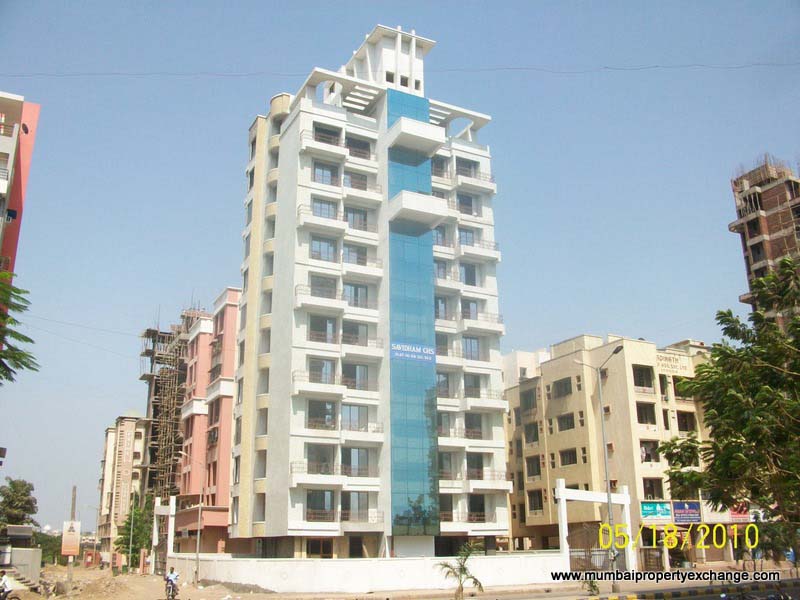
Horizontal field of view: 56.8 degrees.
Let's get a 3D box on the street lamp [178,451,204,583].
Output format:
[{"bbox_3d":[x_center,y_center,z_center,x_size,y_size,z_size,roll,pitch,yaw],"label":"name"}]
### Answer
[{"bbox_3d":[-14.272,14.710,50.248,1.946,8.695,0.400,8,-20,-26],"label":"street lamp"}]

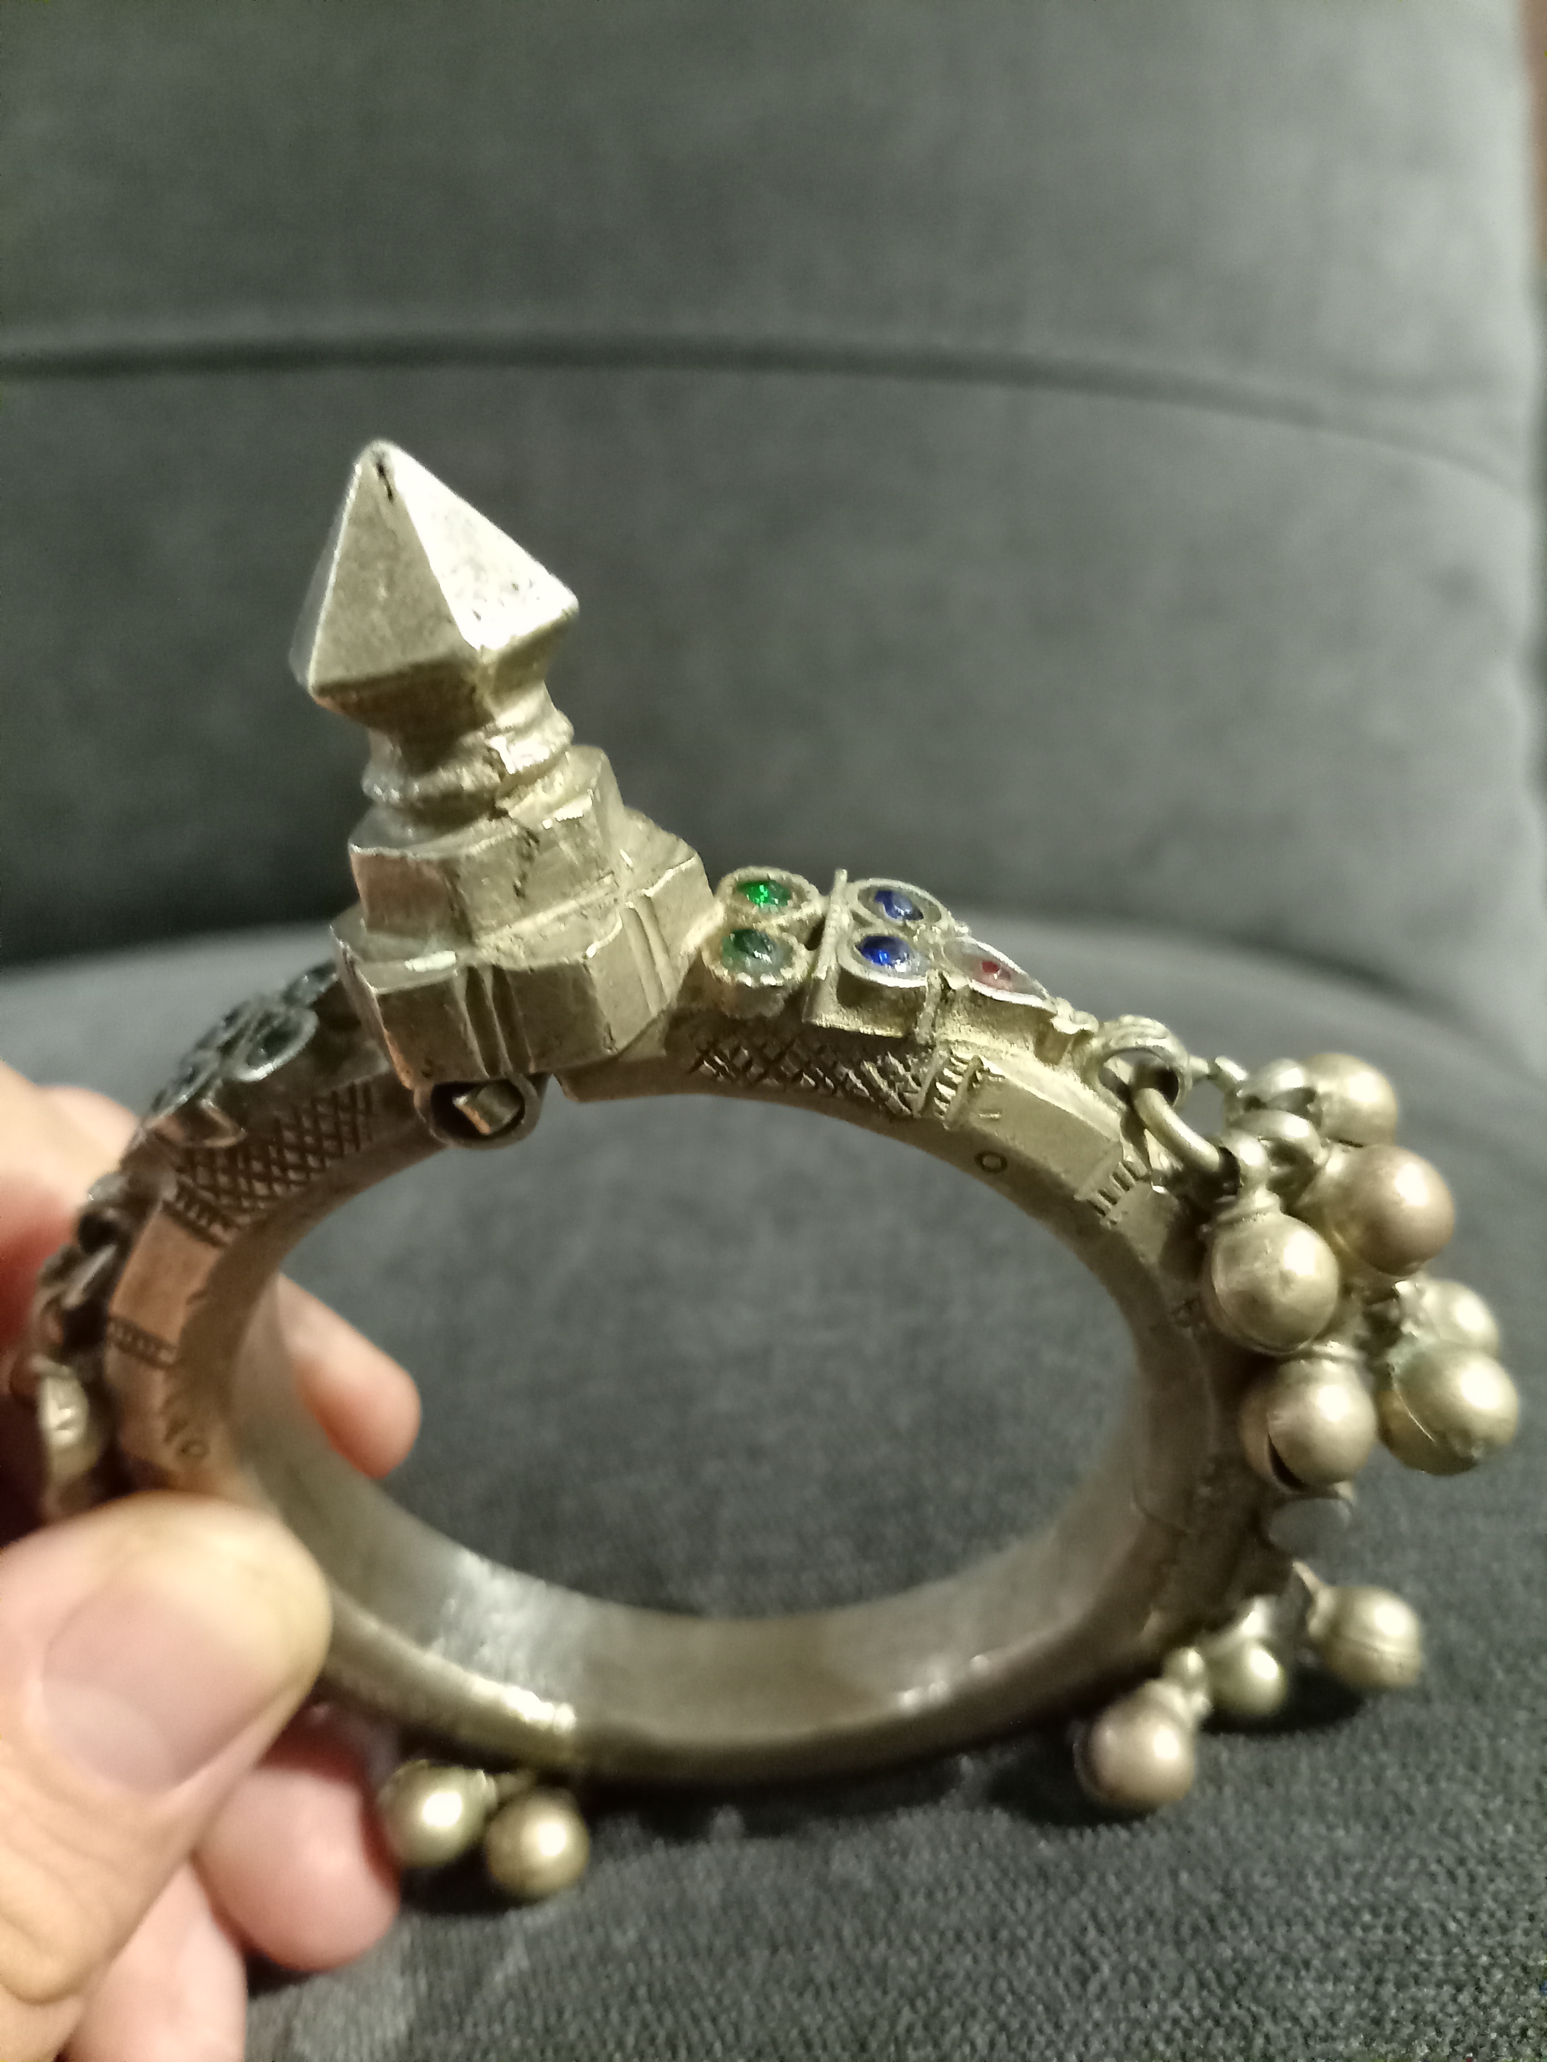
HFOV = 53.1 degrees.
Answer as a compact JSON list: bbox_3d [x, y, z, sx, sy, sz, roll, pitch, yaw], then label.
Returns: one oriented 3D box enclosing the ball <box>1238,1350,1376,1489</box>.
[{"bbox_3d":[0.034,0.025,0.100,0.009,0.009,0.009,0,24,0],"label":"ball"}]

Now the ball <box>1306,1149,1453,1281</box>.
[{"bbox_3d":[0.039,0.012,0.100,0.009,0.009,0.009,0,24,0],"label":"ball"}]

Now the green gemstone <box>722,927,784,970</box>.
[{"bbox_3d":[-0.001,-0.005,0.085,0.004,0.002,0.004,7,33,0],"label":"green gemstone"}]

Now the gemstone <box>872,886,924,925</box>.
[{"bbox_3d":[0.008,-0.008,0.099,0.004,0.002,0.003,13,35,-7],"label":"gemstone"}]

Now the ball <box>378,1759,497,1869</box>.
[{"bbox_3d":[-0.033,0.076,0.150,0.010,0.010,0.010,0,28,0],"label":"ball"}]

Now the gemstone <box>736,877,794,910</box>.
[{"bbox_3d":[-0.001,-0.008,0.089,0.003,0.002,0.003,8,33,0],"label":"gemstone"}]

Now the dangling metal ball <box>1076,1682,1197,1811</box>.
[{"bbox_3d":[0.027,0.054,0.116,0.009,0.009,0.009,0,24,0],"label":"dangling metal ball"}]

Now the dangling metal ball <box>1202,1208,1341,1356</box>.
[{"bbox_3d":[0.036,0.018,0.113,0.010,0.011,0.010,0,28,0],"label":"dangling metal ball"}]

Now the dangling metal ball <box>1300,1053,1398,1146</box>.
[{"bbox_3d":[0.041,0.006,0.112,0.008,0.009,0.008,0,24,0],"label":"dangling metal ball"}]

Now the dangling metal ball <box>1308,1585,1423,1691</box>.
[{"bbox_3d":[0.057,0.058,0.147,0.010,0.010,0.010,0,28,0],"label":"dangling metal ball"}]

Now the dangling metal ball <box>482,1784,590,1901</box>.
[{"bbox_3d":[-0.020,0.067,0.128,0.009,0.009,0.009,0,24,0],"label":"dangling metal ball"}]

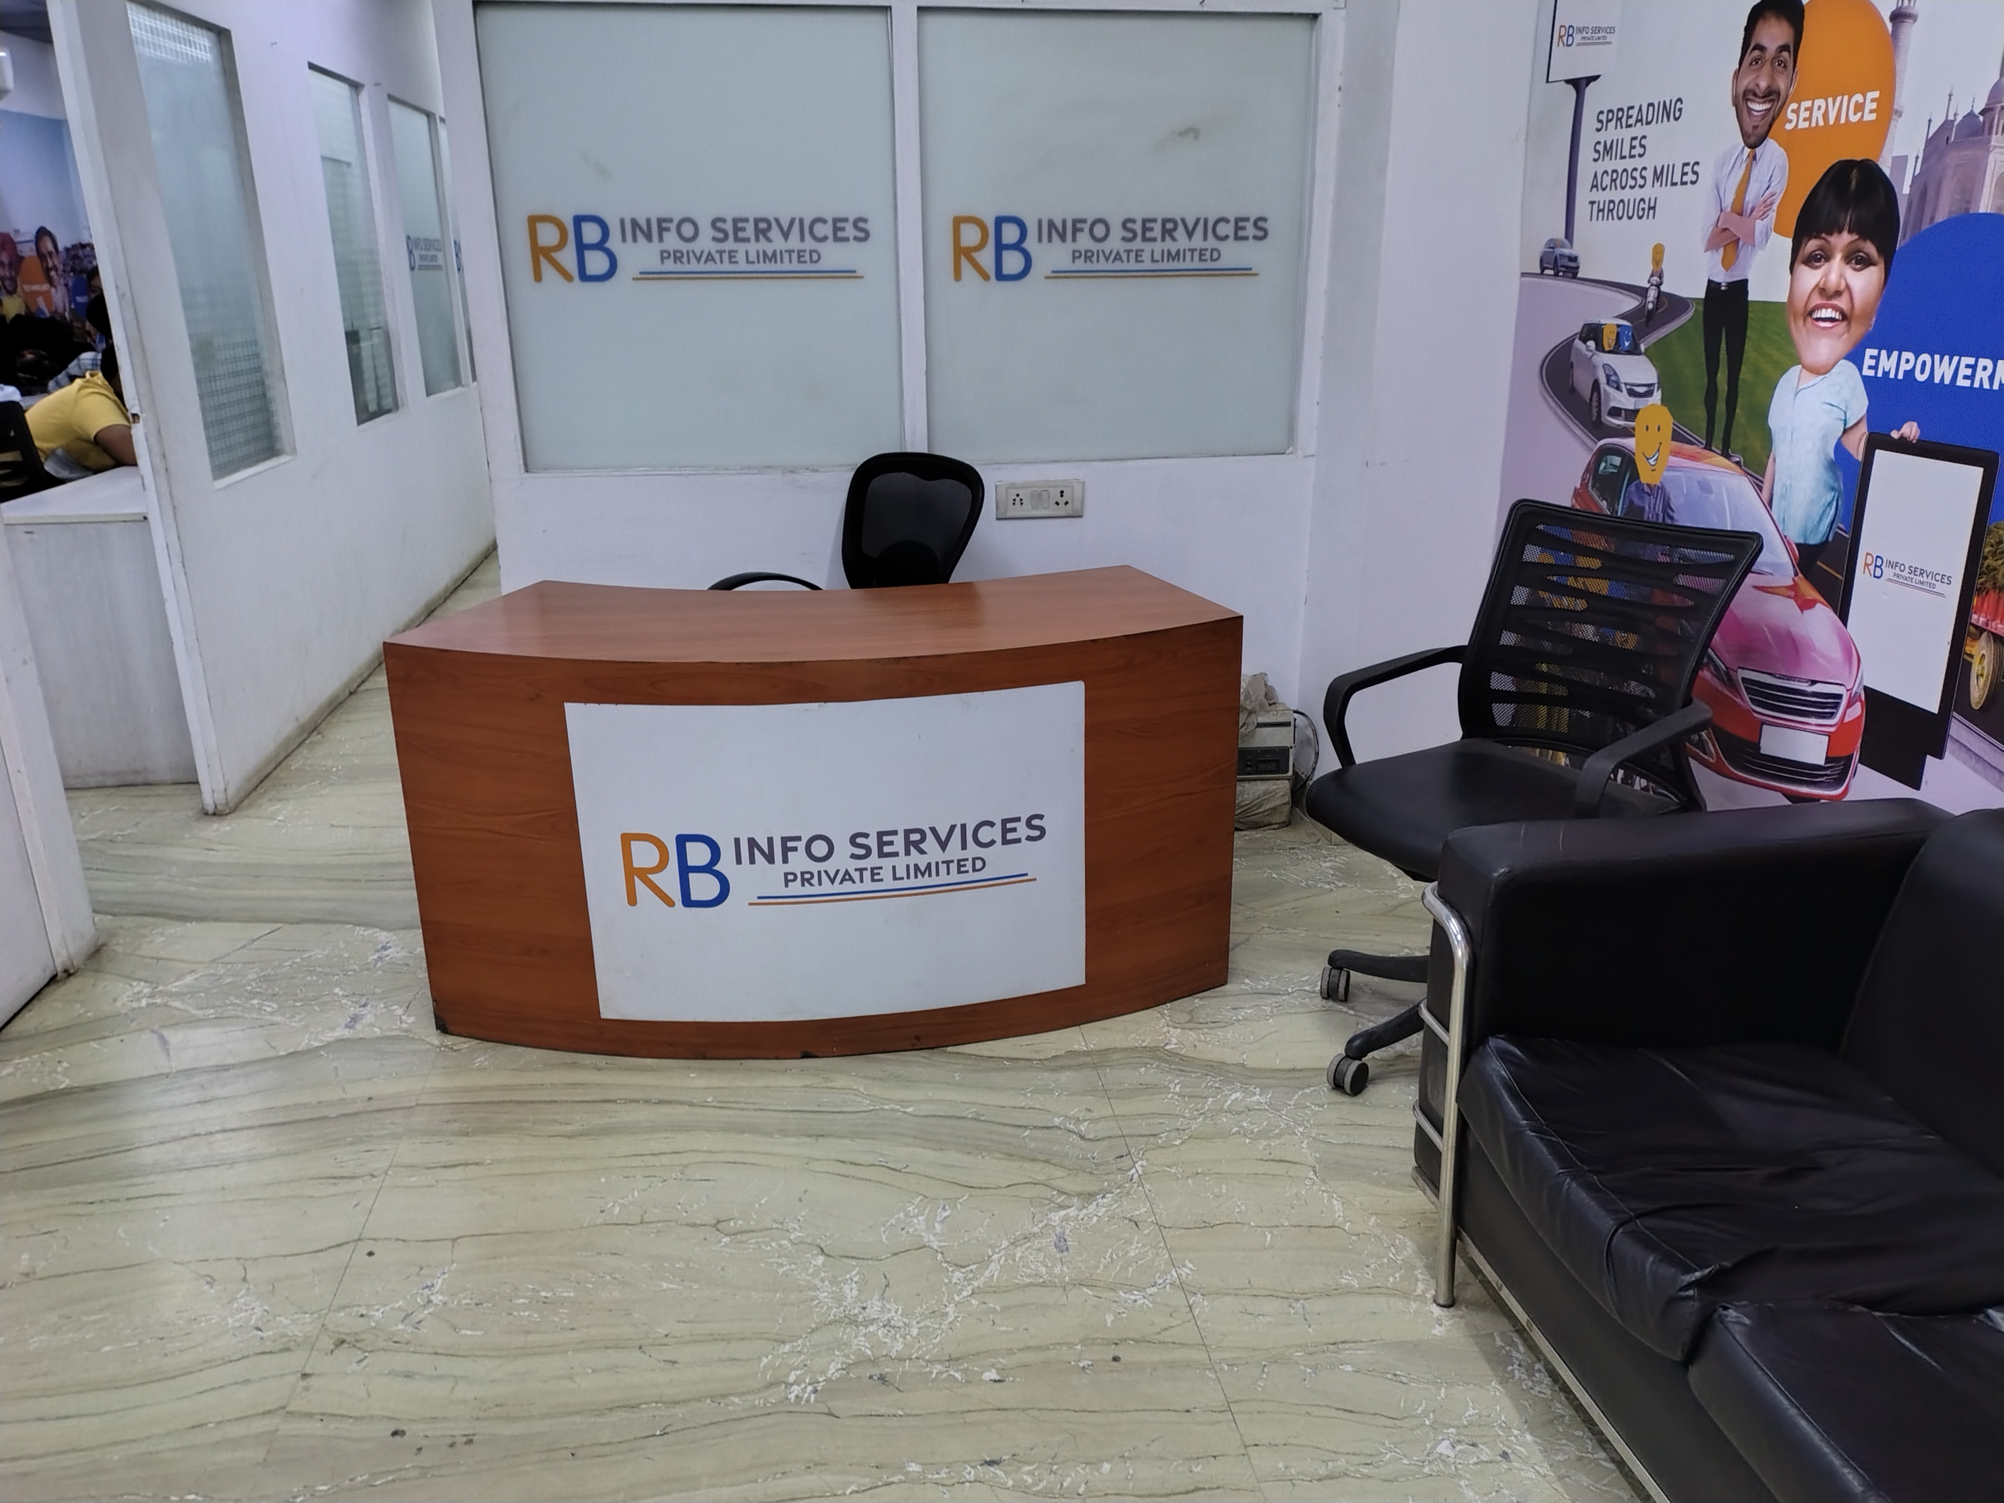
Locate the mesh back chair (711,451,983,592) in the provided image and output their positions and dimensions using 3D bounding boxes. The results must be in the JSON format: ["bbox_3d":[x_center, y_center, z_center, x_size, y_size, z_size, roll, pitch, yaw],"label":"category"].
[{"bbox_3d":[-0.394,-0.154,3.237,0.640,0.970,0.610,-16,24,-39],"label":"mesh back chair"}]

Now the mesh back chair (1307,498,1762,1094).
[{"bbox_3d":[0.901,0.082,2.555,0.670,0.940,0.600,-14,23,-35],"label":"mesh back chair"}]

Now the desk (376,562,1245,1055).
[{"bbox_3d":[-0.322,0.095,2.830,1.520,0.757,0.675,-2,19,-5],"label":"desk"}]

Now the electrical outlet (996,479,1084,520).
[{"bbox_3d":[0.096,-0.618,3.565,0.217,0.091,0.020,-2,19,-5],"label":"electrical outlet"}]

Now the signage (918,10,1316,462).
[{"bbox_3d":[0.270,-1.196,3.409,0.912,0.985,0.040,-2,19,-5],"label":"signage"}]

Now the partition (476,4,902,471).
[{"bbox_3d":[-0.684,-1.157,3.331,0.908,0.995,0.040,-2,19,-5],"label":"partition"}]

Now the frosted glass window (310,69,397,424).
[{"bbox_3d":[-2.372,-1.853,5.360,0.040,1.180,0.680,-3,19,-8],"label":"frosted glass window"}]

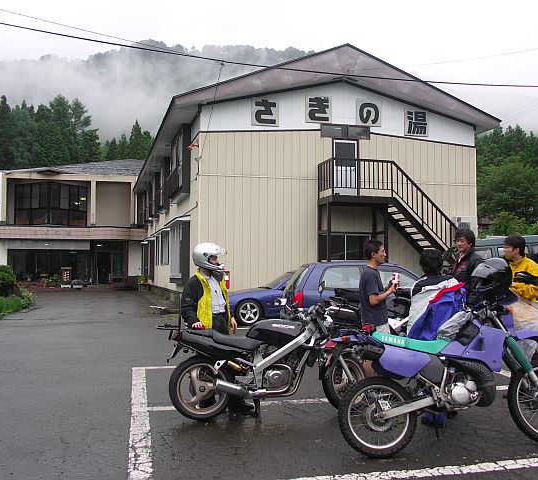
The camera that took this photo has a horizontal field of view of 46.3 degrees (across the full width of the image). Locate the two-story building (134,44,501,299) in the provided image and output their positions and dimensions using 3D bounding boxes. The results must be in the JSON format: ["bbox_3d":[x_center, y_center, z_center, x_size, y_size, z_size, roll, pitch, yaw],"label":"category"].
[{"bbox_3d":[-0.500,-1.750,34.000,12.200,9.300,25.000,0,-2,-15],"label":"two-story building"}]

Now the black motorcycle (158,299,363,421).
[{"bbox_3d":[-0.030,1.170,6.300,2.080,1.140,0.740,-1,-2,-7],"label":"black motorcycle"}]

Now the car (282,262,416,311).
[{"bbox_3d":[2.300,1.230,13.500,3.850,1.440,1.630,-1,-2,-12],"label":"car"}]

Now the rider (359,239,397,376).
[{"bbox_3d":[1.140,0.856,6.550,0.420,1.740,0.500,0,-2,6],"label":"rider"}]

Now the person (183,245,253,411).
[{"bbox_3d":[-0.530,0.898,6.450,0.600,1.750,0.440,2,-3,-45],"label":"person"}]

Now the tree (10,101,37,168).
[{"bbox_3d":[-31.200,-6.900,80.000,3.600,21.500,3.600,0,-2,0],"label":"tree"}]

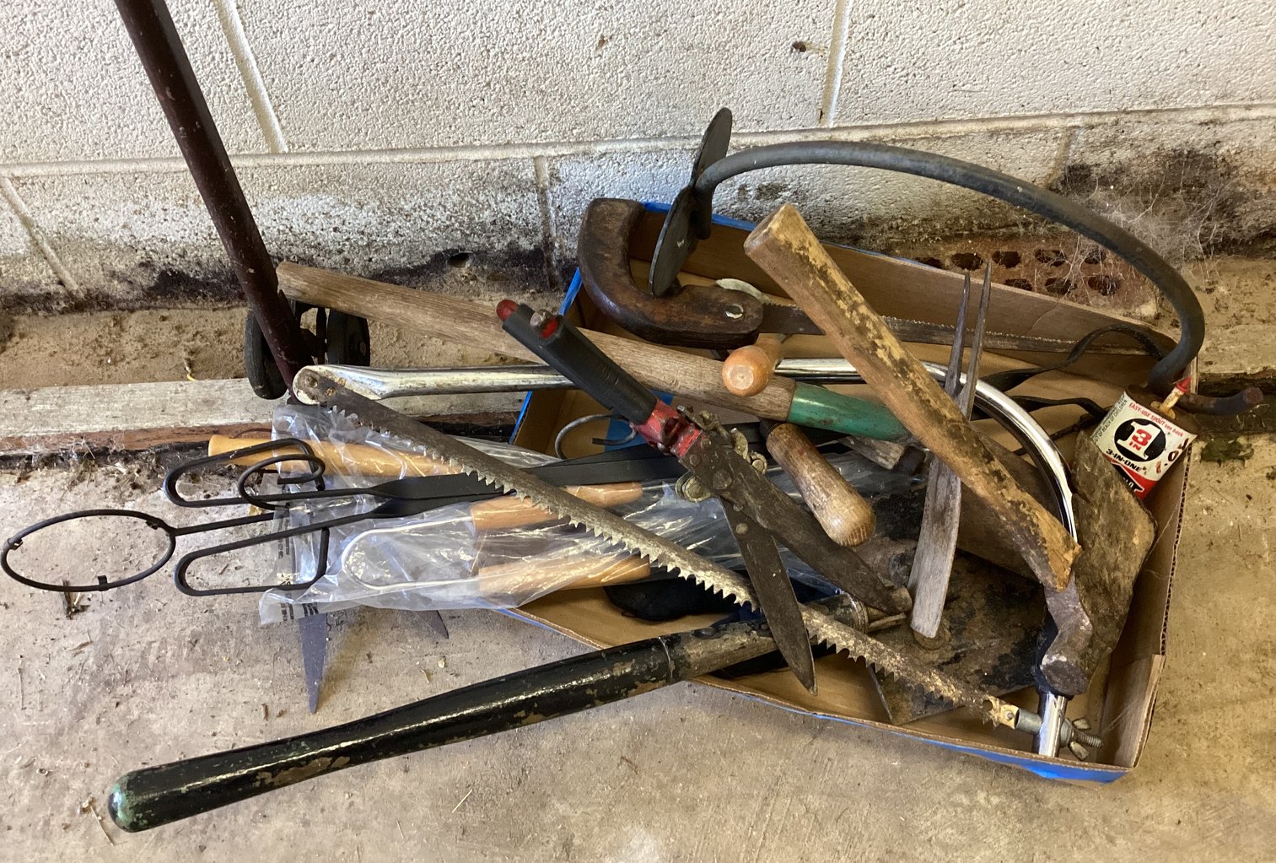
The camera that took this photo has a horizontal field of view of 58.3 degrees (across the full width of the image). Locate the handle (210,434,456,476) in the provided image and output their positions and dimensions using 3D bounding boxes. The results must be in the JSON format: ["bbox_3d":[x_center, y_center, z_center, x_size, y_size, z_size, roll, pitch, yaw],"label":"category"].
[{"bbox_3d":[-0.227,0.018,0.848,0.194,0.023,0.023,3,56,7],"label":"handle"}]

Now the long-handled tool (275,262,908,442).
[{"bbox_3d":[-0.023,-0.053,0.837,0.485,0.036,0.036,13,58,-4],"label":"long-handled tool"}]

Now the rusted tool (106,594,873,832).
[{"bbox_3d":[-0.096,0.180,0.745,0.509,0.040,0.040,-14,57,0],"label":"rusted tool"}]

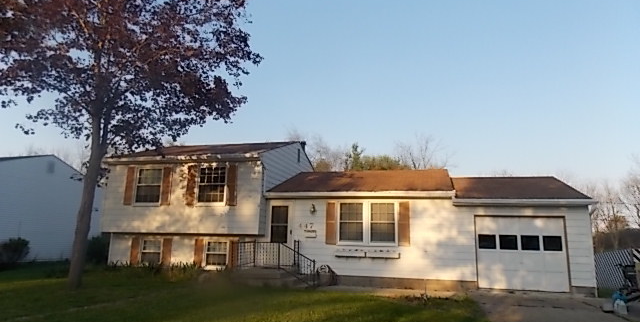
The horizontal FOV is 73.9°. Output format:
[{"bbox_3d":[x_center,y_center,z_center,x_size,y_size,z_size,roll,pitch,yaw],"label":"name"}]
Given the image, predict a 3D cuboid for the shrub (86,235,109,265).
[{"bbox_3d":[-8.196,3.256,15.737,1.000,1.100,1.000,-1,-10,13],"label":"shrub"}]

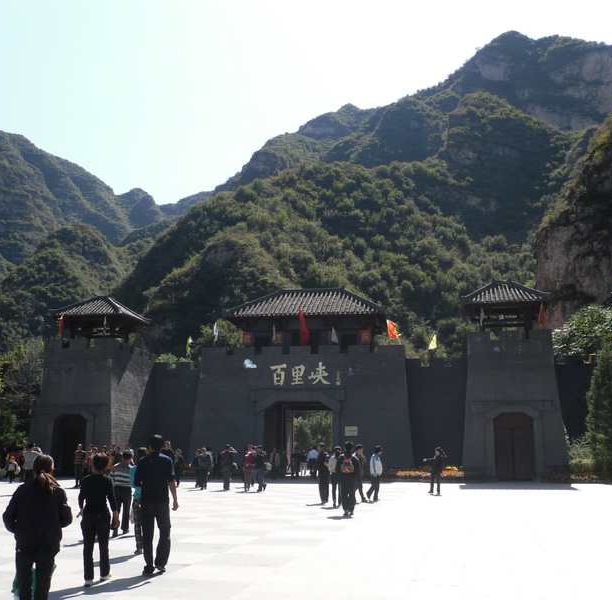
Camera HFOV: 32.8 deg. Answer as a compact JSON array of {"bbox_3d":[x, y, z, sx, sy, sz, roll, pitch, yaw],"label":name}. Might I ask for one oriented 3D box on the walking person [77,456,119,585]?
[{"bbox_3d":[-2.463,2.603,12.433,0.520,1.530,0.420,0,-8,5],"label":"walking person"}]

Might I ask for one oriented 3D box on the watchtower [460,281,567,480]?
[{"bbox_3d":[11.585,4.353,57.480,5.500,10.950,5.800,-2,-8,15],"label":"watchtower"}]

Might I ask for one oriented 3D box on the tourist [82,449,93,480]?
[{"bbox_3d":[-8.929,6.906,42.500,0.420,1.460,0.280,0,-8,0],"label":"tourist"}]

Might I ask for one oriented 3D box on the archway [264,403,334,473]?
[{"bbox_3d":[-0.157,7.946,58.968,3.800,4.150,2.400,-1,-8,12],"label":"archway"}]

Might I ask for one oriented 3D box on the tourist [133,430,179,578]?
[{"bbox_3d":[-1.915,2.645,13.510,0.560,1.768,0.460,0,-8,6],"label":"tourist"}]

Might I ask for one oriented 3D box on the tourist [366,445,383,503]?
[{"bbox_3d":[2.190,5.536,33.224,0.520,1.740,0.460,2,-8,-12],"label":"tourist"}]

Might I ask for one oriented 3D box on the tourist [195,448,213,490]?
[{"bbox_3d":[-3.962,6.626,40.800,0.500,1.620,0.360,-1,-8,12],"label":"tourist"}]

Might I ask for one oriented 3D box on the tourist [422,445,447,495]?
[{"bbox_3d":[4.657,6.140,37.400,0.850,1.660,0.500,-5,-9,30],"label":"tourist"}]

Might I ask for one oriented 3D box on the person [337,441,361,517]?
[{"bbox_3d":[0.993,4.222,24.600,0.550,1.730,0.420,0,-8,0],"label":"person"}]

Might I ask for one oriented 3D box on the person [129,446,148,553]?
[{"bbox_3d":[-2.499,3.046,15.800,0.430,1.610,0.380,0,-8,0],"label":"person"}]

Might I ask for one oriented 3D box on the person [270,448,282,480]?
[{"bbox_3d":[-1.503,8.332,53.000,0.560,1.690,0.380,1,-8,0],"label":"person"}]

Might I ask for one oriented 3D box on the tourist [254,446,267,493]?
[{"bbox_3d":[-1.726,6.424,39.786,0.550,1.700,0.500,4,-9,-24],"label":"tourist"}]

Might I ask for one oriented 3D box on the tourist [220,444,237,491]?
[{"bbox_3d":[-2.944,6.393,39.747,0.580,1.710,0.420,0,-8,3],"label":"tourist"}]

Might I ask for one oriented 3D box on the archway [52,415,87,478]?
[{"bbox_3d":[-13.155,8.272,59.190,2.050,3.450,1.000,-1,-8,12],"label":"archway"}]

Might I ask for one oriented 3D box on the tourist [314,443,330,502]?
[{"bbox_3d":[0.484,5.074,30.500,0.420,1.740,0.500,-7,-11,42],"label":"tourist"}]

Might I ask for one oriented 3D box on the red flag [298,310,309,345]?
[{"bbox_3d":[-0.108,1.497,56.000,0.550,1.850,0.400,1,-8,-6],"label":"red flag"}]

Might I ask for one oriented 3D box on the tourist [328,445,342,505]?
[{"bbox_3d":[0.864,4.922,29.000,0.460,1.660,0.360,0,-8,3],"label":"tourist"}]

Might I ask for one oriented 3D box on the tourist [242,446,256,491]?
[{"bbox_3d":[-2.134,6.285,38.885,0.520,1.709,0.480,-2,-9,18],"label":"tourist"}]

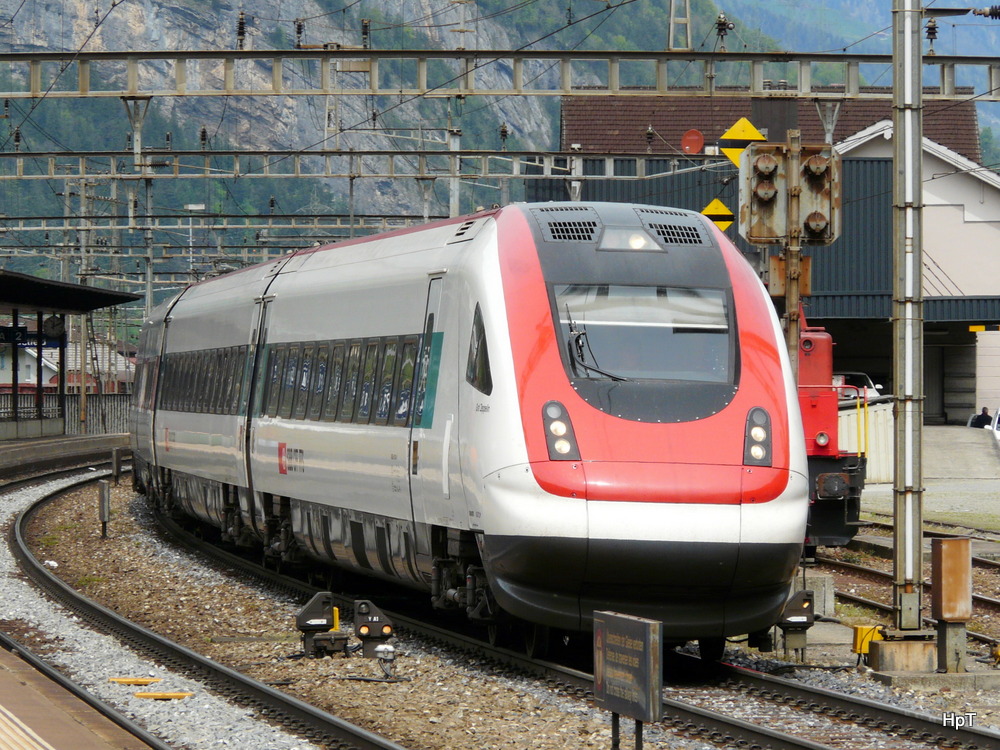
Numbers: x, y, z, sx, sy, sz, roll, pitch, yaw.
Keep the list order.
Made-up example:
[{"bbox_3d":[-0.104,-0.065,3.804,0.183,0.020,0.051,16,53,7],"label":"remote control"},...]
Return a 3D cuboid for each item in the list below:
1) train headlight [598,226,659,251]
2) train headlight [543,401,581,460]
[{"bbox_3d":[1.133,-1.172,61.750,0.530,0.220,0.400,2,0,-6],"label":"train headlight"},{"bbox_3d":[0.511,0.463,59.250,0.280,0.490,0.320,2,0,-6],"label":"train headlight"}]

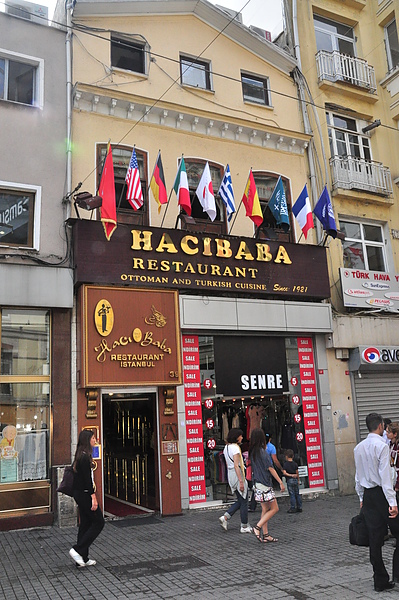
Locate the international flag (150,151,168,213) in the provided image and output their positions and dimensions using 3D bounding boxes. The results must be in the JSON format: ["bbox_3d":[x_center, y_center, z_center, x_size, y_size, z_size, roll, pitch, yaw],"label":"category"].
[{"bbox_3d":[-0.730,-2.148,9.717,0.210,1.130,0.520,3,-13,-25],"label":"international flag"}]

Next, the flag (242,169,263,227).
[{"bbox_3d":[1.046,-1.982,10.216,0.208,1.109,0.554,7,-15,-40],"label":"flag"}]

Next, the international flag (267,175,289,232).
[{"bbox_3d":[1.635,-1.925,10.588,0.208,1.109,0.554,7,-15,-40],"label":"international flag"}]

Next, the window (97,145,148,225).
[{"bbox_3d":[-1.611,-2.404,10.885,1.140,1.880,0.170,3,-13,-25],"label":"window"}]

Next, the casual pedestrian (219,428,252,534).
[{"bbox_3d":[0.543,2.847,8.234,0.500,1.570,0.430,3,-13,-25],"label":"casual pedestrian"}]

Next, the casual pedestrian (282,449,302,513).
[{"bbox_3d":[1.732,3.315,9.564,0.360,1.120,0.280,2,-13,-22],"label":"casual pedestrian"}]

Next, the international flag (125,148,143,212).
[{"bbox_3d":[-1.173,-2.157,9.508,0.210,1.180,0.520,3,-13,-25],"label":"international flag"}]

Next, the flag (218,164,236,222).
[{"bbox_3d":[0.585,-2.059,10.322,0.210,1.090,0.520,3,-13,-25],"label":"flag"}]

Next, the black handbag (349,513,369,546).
[{"bbox_3d":[1.887,2.593,5.833,0.380,0.340,0.140,3,-13,-25],"label":"black handbag"}]

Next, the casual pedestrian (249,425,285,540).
[{"bbox_3d":[0.967,2.729,7.770,0.500,1.590,0.440,1,-12,-16],"label":"casual pedestrian"}]

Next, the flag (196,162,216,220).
[{"bbox_3d":[0.133,-2.026,9.880,0.208,1.129,0.594,7,-15,-40],"label":"flag"}]

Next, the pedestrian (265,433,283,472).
[{"bbox_3d":[1.374,3.273,10.014,0.420,1.420,0.320,-5,-12,10],"label":"pedestrian"}]

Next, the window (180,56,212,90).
[{"bbox_3d":[-0.074,-5.389,12.289,0.800,0.820,0.150,3,-13,-25],"label":"window"}]

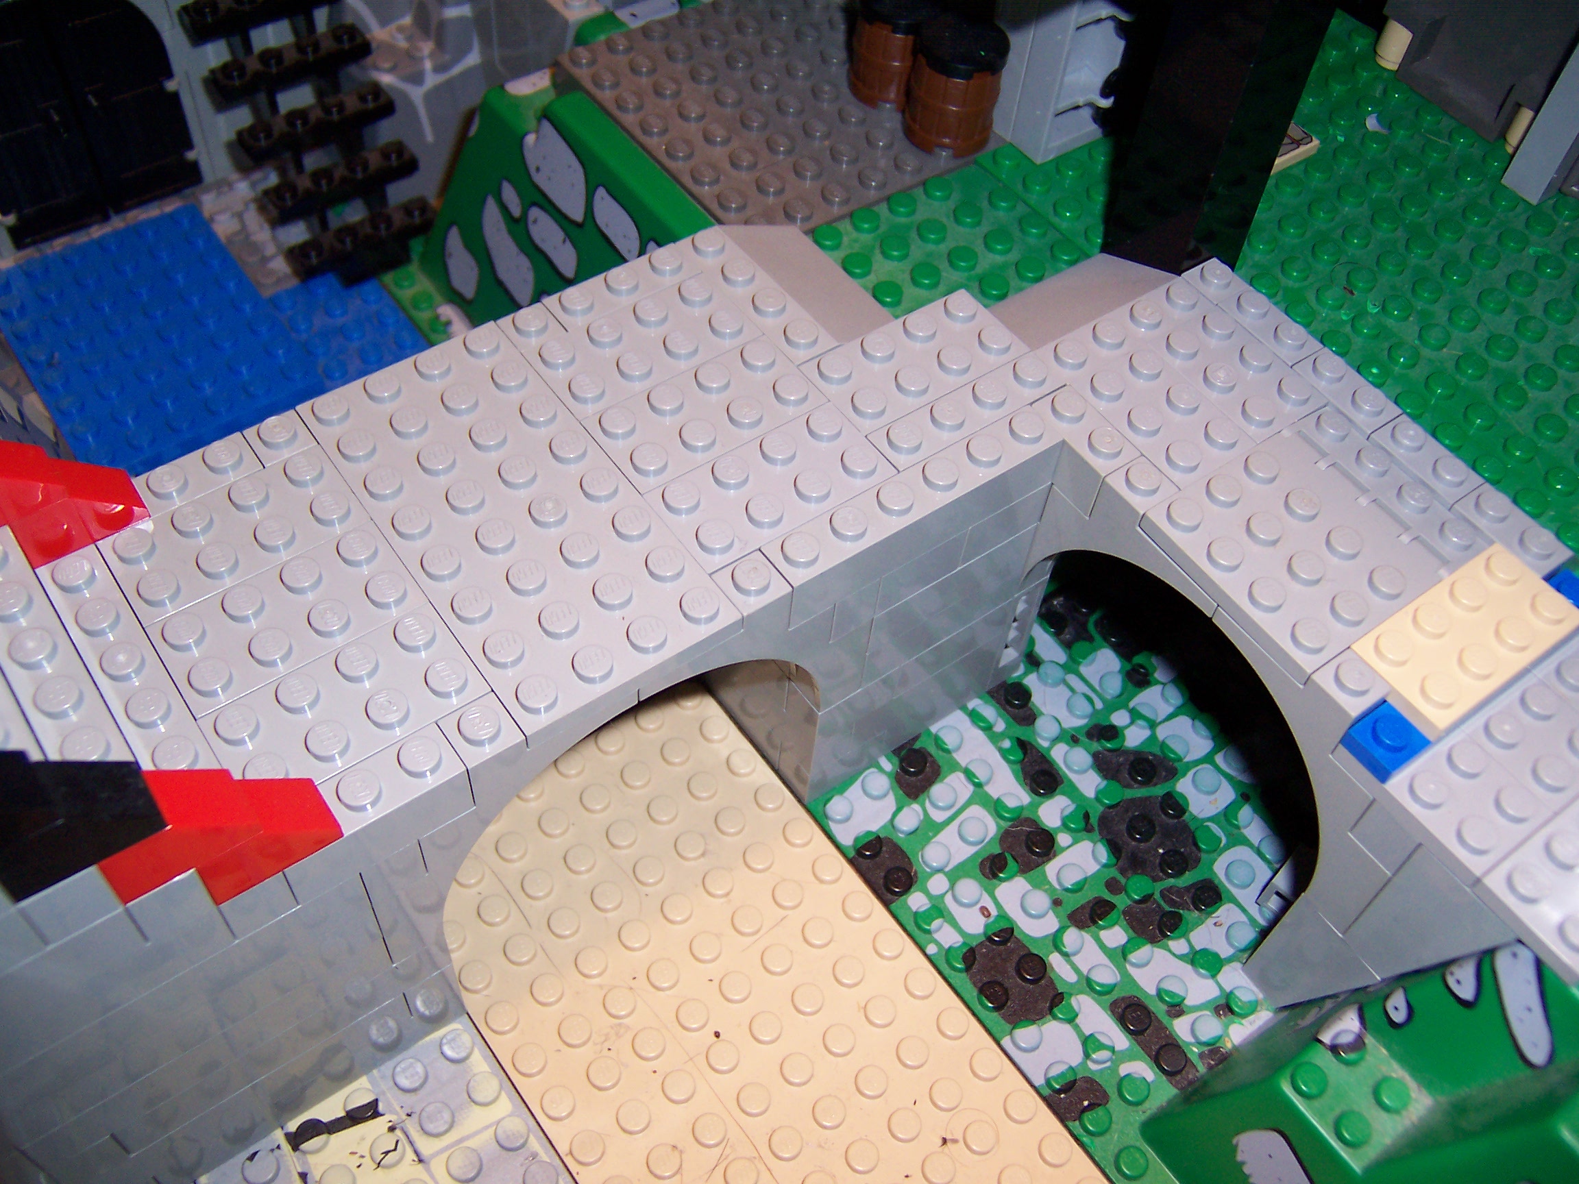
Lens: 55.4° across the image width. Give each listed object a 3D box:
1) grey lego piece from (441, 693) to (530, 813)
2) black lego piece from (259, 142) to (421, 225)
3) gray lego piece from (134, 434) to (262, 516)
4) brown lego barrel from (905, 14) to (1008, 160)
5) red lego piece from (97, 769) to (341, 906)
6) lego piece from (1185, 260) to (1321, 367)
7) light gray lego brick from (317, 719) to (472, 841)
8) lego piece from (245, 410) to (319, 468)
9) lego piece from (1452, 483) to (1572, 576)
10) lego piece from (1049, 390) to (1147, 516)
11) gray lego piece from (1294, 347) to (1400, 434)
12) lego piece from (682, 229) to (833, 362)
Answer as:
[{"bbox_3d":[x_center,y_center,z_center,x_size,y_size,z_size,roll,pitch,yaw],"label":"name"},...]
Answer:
[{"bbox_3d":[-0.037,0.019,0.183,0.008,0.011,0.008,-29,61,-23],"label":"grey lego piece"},{"bbox_3d":[-0.091,-0.084,0.308,0.032,0.005,0.009,-29,61,-23],"label":"black lego piece"},{"bbox_3d":[-0.079,-0.013,0.203,0.016,0.011,0.008,-29,61,-23],"label":"gray lego piece"},{"bbox_3d":[0.029,-0.088,0.262,0.016,0.019,0.016,2,54,-3],"label":"brown lego barrel"},{"bbox_3d":[-0.061,0.025,0.160,0.024,0.020,0.008,-29,61,-23],"label":"red lego piece"},{"bbox_3d":[0.071,-0.042,0.236,0.008,0.009,0.024,-29,61,-23],"label":"lego piece"},{"bbox_3d":[-0.047,0.024,0.179,0.016,0.011,0.008,-29,61,-23],"label":"light gray lego brick"},{"bbox_3d":[-0.070,-0.019,0.208,0.008,0.010,0.008,-29,61,-23],"label":"lego piece"},{"bbox_3d":[0.101,-0.007,0.213,0.008,0.009,0.016,-29,61,-23],"label":"lego piece"},{"bbox_3d":[0.042,-0.021,0.219,0.008,0.011,0.016,-29,61,-23],"label":"lego piece"},{"bbox_3d":[0.083,-0.028,0.227,0.008,0.009,0.016,-29,61,-23],"label":"gray lego piece"},{"bbox_3d":[-0.005,-0.043,0.230,0.008,0.010,0.032,-29,61,-23],"label":"lego piece"}]

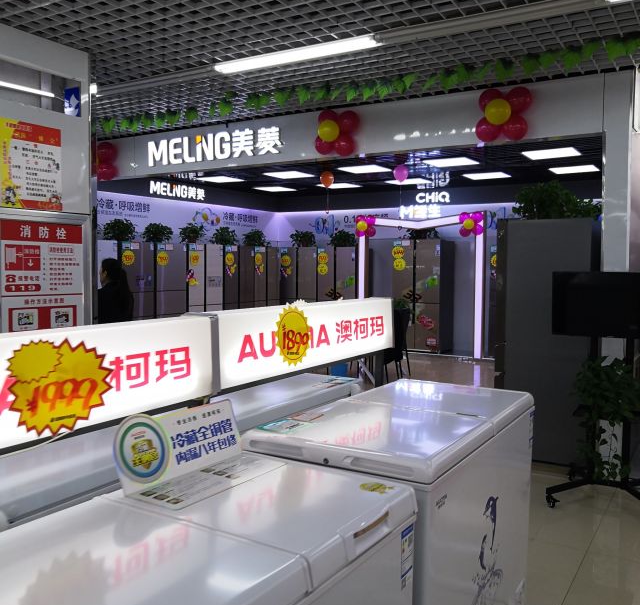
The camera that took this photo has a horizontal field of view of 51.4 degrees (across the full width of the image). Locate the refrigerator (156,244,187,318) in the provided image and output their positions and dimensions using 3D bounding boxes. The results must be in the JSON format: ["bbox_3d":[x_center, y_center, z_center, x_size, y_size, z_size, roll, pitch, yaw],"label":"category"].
[{"bbox_3d":[-2.570,-0.004,10.481,0.660,1.820,0.630,2,4,31],"label":"refrigerator"}]

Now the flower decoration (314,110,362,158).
[{"bbox_3d":[0.151,-1.421,5.580,0.390,0.400,0.290,2,4,31],"label":"flower decoration"}]

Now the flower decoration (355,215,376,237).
[{"bbox_3d":[0.793,-1.320,11.600,0.390,0.390,0.280,2,4,31],"label":"flower decoration"}]

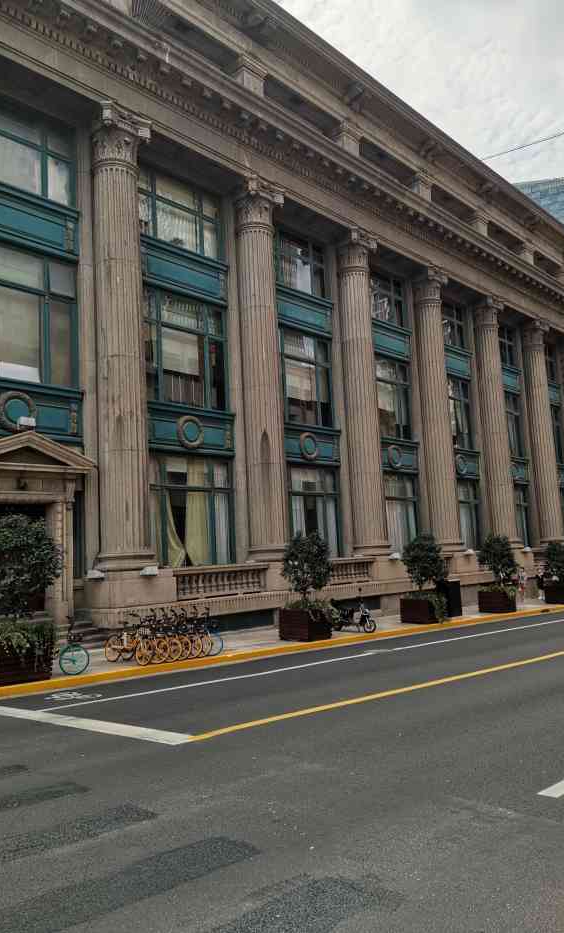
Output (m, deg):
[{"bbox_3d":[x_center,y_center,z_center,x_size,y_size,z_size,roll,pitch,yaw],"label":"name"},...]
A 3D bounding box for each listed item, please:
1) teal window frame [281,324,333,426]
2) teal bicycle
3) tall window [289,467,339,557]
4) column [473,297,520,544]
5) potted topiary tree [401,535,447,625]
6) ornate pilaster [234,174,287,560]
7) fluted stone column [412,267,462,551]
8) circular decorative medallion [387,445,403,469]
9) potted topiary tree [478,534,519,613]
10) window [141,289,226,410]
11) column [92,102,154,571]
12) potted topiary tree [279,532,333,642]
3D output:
[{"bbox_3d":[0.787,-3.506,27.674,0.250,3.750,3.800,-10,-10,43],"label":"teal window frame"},{"bbox_3d":[-4.346,3.424,13.504,1.600,1.060,0.600,-10,-10,43],"label":"teal bicycle"},{"bbox_3d":[1.007,1.718,26.596,0.232,3.480,3.886,-9,-10,43],"label":"tall window"},{"bbox_3d":[11.337,-2.323,37.124,1.624,13.253,1.653,-9,-10,43],"label":"column"},{"bbox_3d":[4.811,3.824,23.985,1.330,2.920,1.330,-10,-10,43],"label":"potted topiary tree"},{"bbox_3d":[-0.691,-3.357,24.593,1.624,13.253,1.653,-2,-7,0],"label":"ornate pilaster"},{"bbox_3d":[7.319,-2.732,33.242,1.650,13.400,1.650,-10,-10,43],"label":"fluted stone column"},{"bbox_3d":[5.091,-0.434,31.206,0.180,1.080,1.080,-10,-10,43],"label":"circular decorative medallion"},{"bbox_3d":[8.657,4.294,28.170,1.350,3.050,1.350,-10,-10,43],"label":"potted topiary tree"},{"bbox_3d":[-3.305,-3.877,23.431,0.250,3.750,3.900,-10,-10,43],"label":"window"},{"bbox_3d":[-4.700,-3.702,20.416,1.624,13.253,1.653,-9,-10,43],"label":"column"},{"bbox_3d":[0.646,3.240,19.046,1.250,2.820,1.250,-10,-10,43],"label":"potted topiary tree"}]

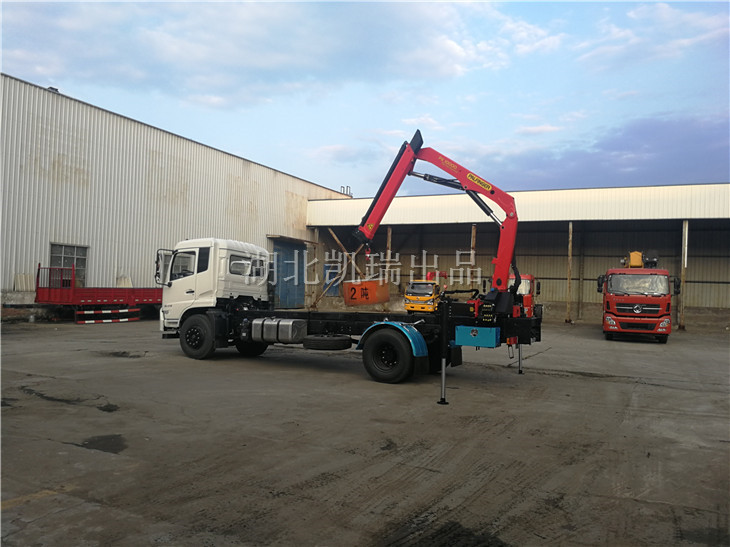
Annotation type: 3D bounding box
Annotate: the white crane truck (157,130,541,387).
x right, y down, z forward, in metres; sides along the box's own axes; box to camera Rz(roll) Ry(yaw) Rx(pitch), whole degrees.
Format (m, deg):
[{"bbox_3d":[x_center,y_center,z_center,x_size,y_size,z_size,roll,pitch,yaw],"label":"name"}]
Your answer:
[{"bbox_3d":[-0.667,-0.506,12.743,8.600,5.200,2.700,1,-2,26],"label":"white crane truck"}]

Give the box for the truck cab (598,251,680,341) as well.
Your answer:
[{"bbox_3d":[11.290,1.060,23.650,2.850,3.350,2.500,1,-2,23],"label":"truck cab"}]

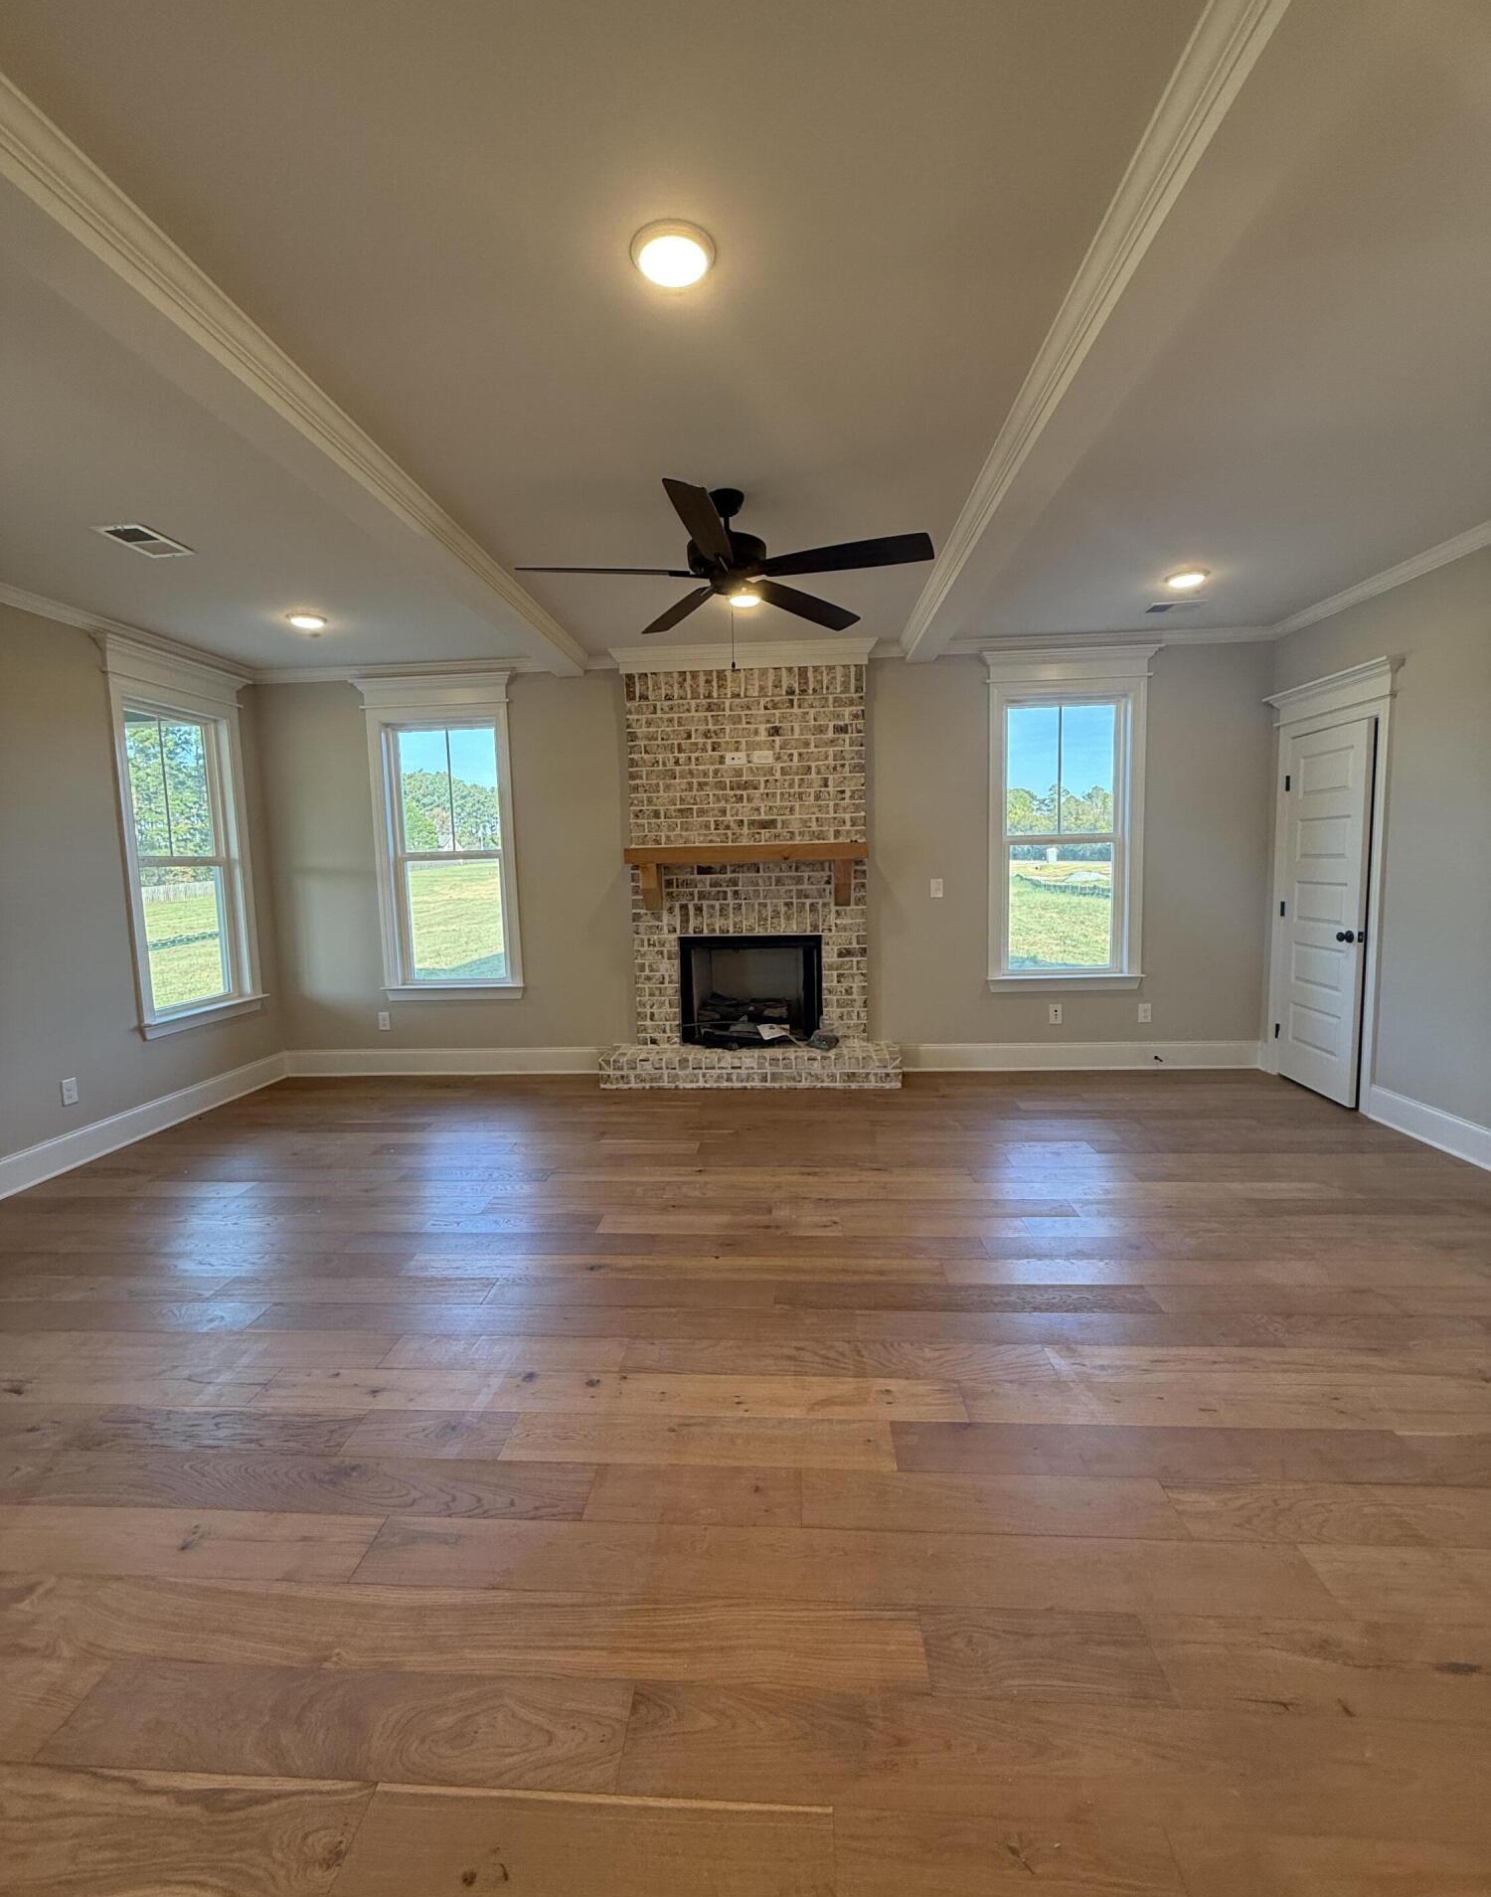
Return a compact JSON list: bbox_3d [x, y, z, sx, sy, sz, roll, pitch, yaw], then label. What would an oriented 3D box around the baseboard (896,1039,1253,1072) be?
[{"bbox_3d":[2.153,0.702,5.250,2.329,0.177,0.020,-1,6,4],"label":"baseboard"}]

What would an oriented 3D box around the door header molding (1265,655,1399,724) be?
[{"bbox_3d":[3.163,-1.361,4.390,0.083,0.190,1.034,-1,6,4],"label":"door header molding"}]

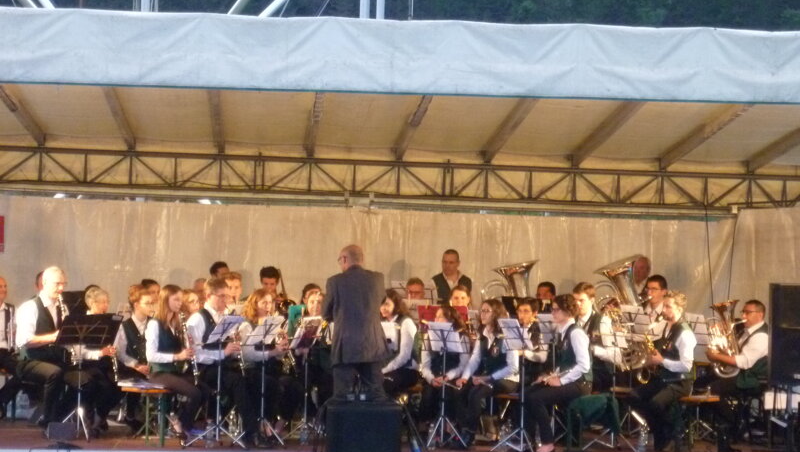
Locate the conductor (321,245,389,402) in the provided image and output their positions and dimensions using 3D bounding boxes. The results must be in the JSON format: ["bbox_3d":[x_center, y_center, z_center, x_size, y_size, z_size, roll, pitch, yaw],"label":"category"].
[{"bbox_3d":[-0.370,1.002,22.100,0.560,1.710,0.500,1,0,-9],"label":"conductor"}]

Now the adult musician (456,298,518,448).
[{"bbox_3d":[0.756,1.254,22.950,0.500,1.250,0.700,2,0,35],"label":"adult musician"}]

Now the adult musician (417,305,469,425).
[{"bbox_3d":[0.394,1.276,23.550,0.450,1.180,0.660,2,0,20],"label":"adult musician"}]

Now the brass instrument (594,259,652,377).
[{"bbox_3d":[2.075,0.829,24.900,0.470,1.040,0.440,-10,2,45],"label":"brass instrument"}]

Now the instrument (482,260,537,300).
[{"bbox_3d":[1.120,0.842,24.900,0.480,0.970,0.430,-10,-2,45],"label":"instrument"}]

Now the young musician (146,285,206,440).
[{"bbox_3d":[-1.884,1.163,22.300,0.640,1.310,0.450,2,0,28],"label":"young musician"}]

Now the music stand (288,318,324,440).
[{"bbox_3d":[-0.813,1.310,23.100,0.470,1.060,0.400,1,0,-34],"label":"music stand"}]

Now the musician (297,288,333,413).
[{"bbox_3d":[-0.743,1.202,23.100,0.430,1.260,0.580,1,0,-18],"label":"musician"}]

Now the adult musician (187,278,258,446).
[{"bbox_3d":[-1.543,1.136,22.600,0.650,1.360,0.480,2,0,41],"label":"adult musician"}]

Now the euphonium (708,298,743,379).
[{"bbox_3d":[2.792,0.974,22.800,0.320,0.660,0.360,-7,2,-24],"label":"euphonium"}]

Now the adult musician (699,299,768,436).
[{"bbox_3d":[3.031,1.294,23.800,0.740,1.270,0.530,1,0,-21],"label":"adult musician"}]

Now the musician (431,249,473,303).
[{"bbox_3d":[0.513,1.029,25.500,0.480,1.640,0.330,1,0,9],"label":"musician"}]

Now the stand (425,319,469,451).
[{"bbox_3d":[0.380,1.341,22.700,0.470,1.060,0.400,2,0,23],"label":"stand"}]

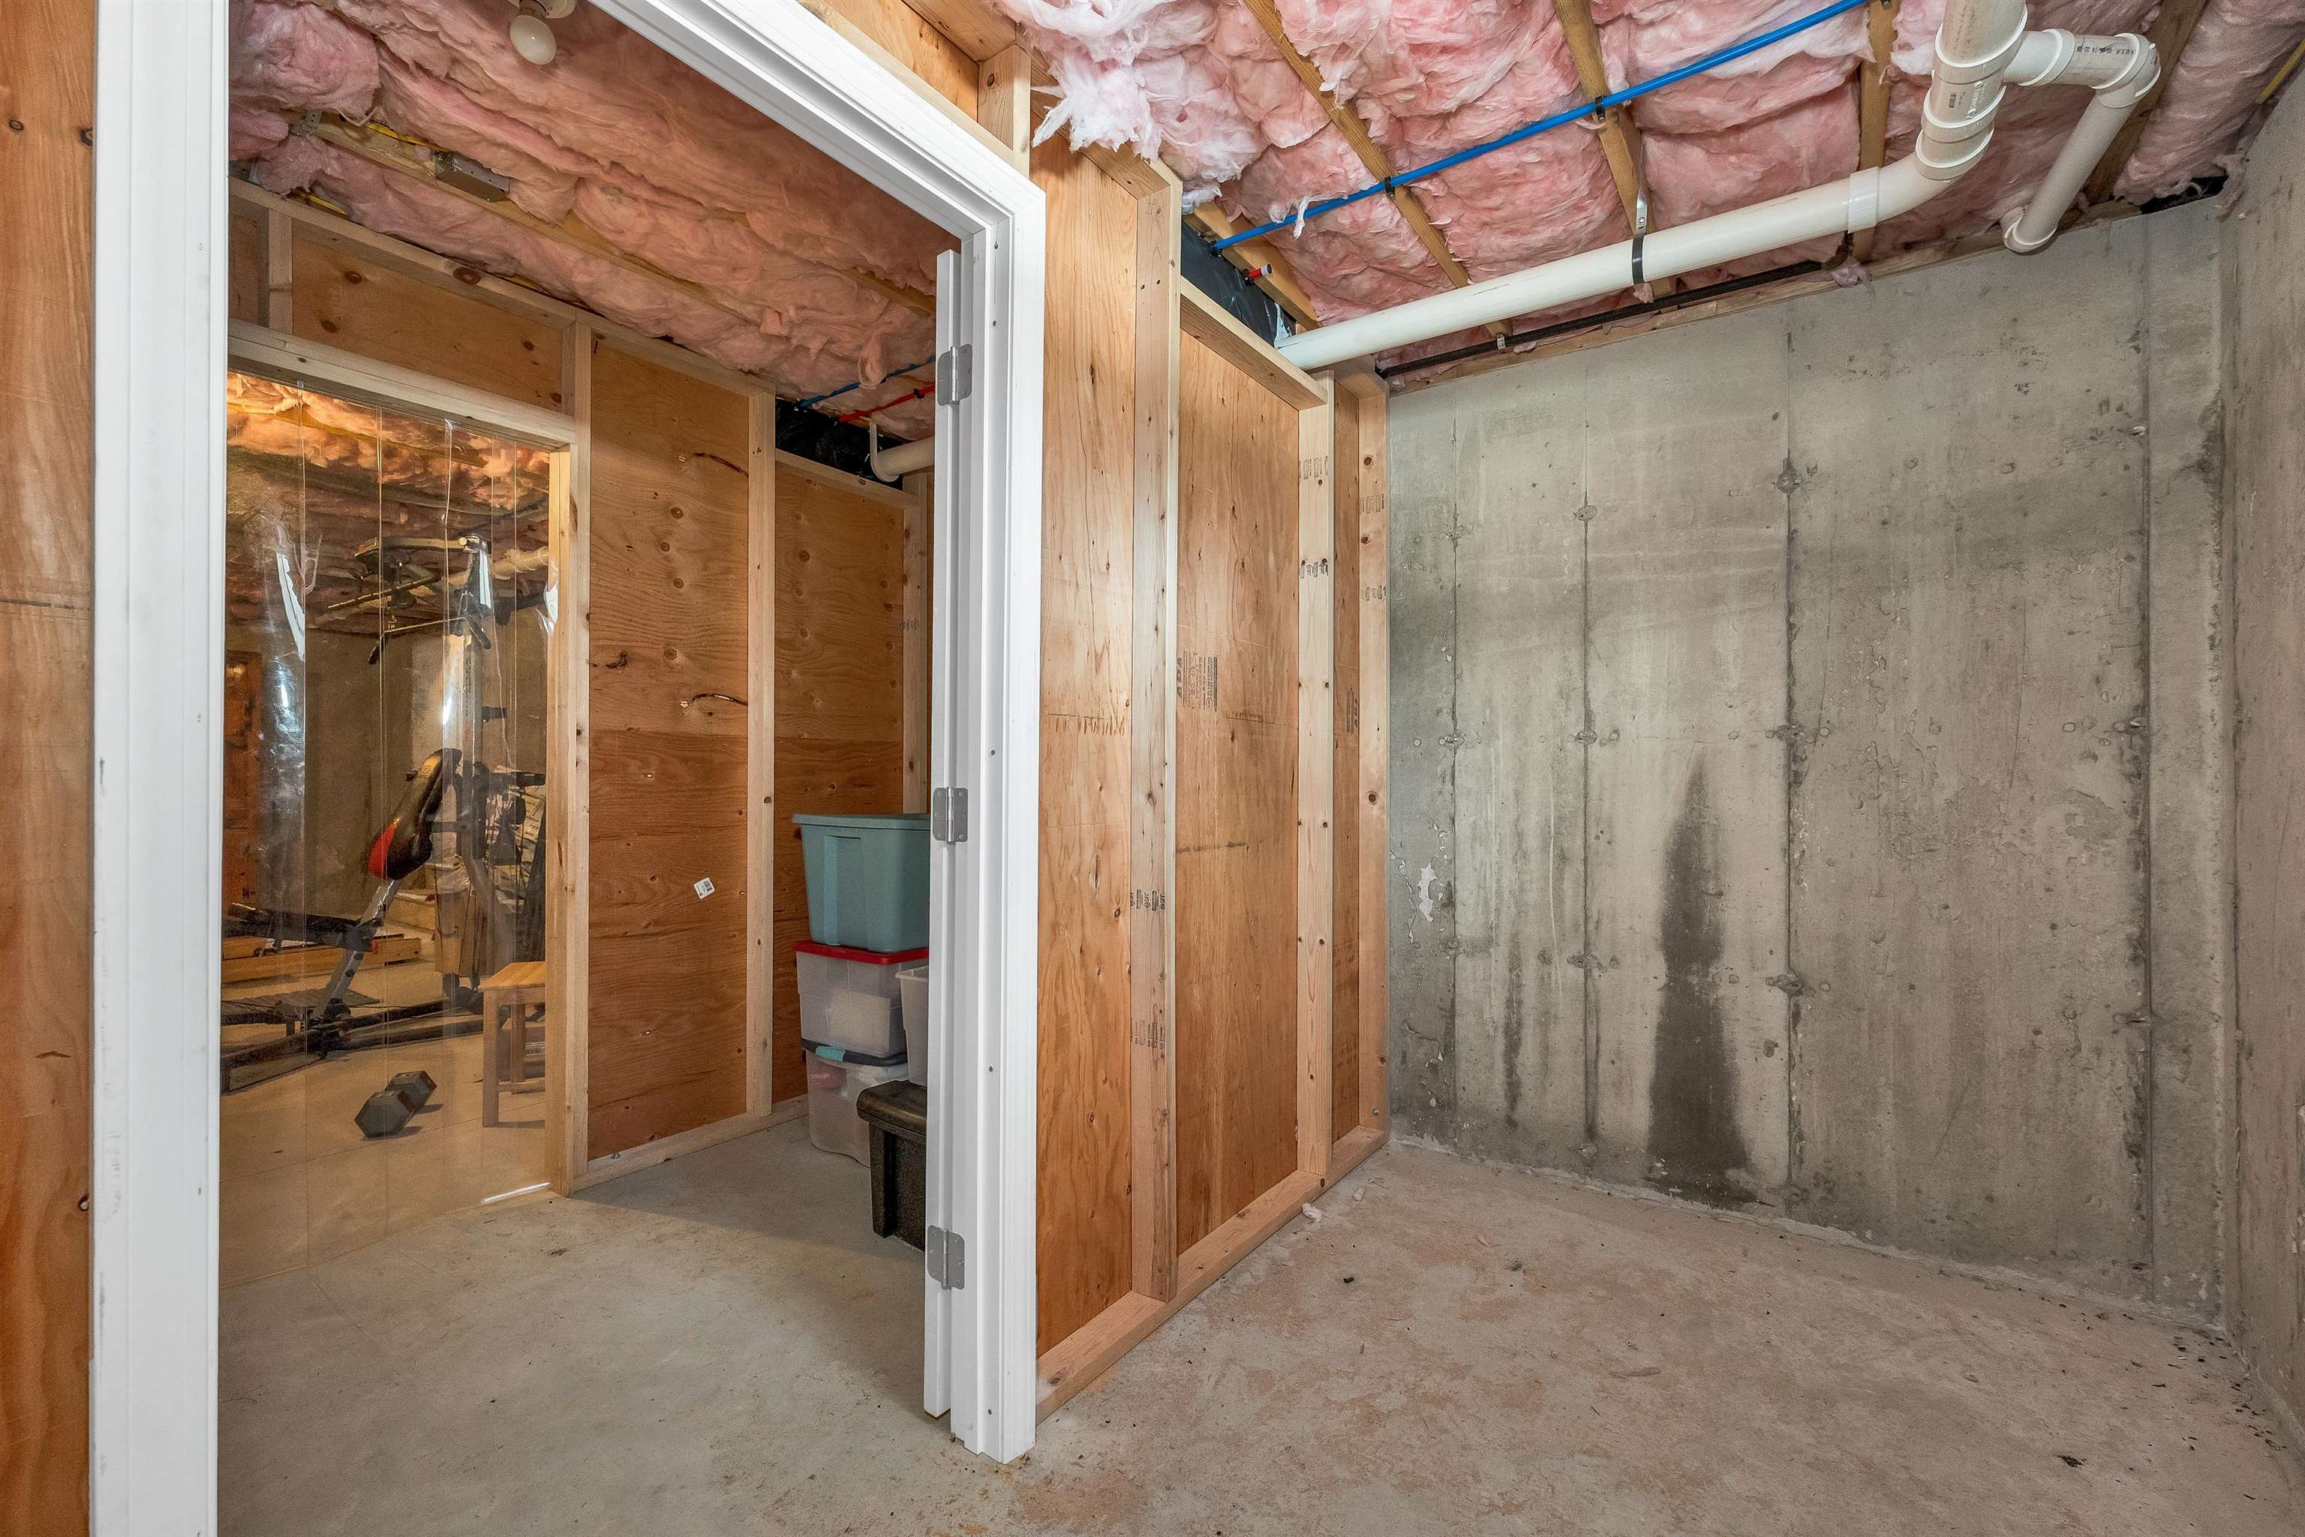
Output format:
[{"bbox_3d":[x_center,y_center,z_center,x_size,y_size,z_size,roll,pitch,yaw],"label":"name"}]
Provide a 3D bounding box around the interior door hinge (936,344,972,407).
[{"bbox_3d":[-0.347,-0.684,1.555,0.090,0.093,0.014,0,0,36],"label":"interior door hinge"}]

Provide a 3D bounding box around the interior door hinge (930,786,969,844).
[{"bbox_3d":[-0.353,0.081,1.554,0.090,0.093,0.014,0,0,36],"label":"interior door hinge"}]

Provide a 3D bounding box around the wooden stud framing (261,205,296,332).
[{"bbox_3d":[-1.929,-1.080,1.976,0.089,0.262,0.038,0,0,36],"label":"wooden stud framing"}]

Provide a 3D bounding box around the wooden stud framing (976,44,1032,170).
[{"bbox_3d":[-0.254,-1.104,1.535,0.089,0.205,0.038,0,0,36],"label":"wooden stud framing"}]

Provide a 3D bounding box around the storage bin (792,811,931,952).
[{"bbox_3d":[-0.728,0.336,2.860,0.470,0.385,0.600,0,0,36],"label":"storage bin"}]

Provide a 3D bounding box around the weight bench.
[{"bbox_3d":[-3.270,0.540,3.470,0.460,1.220,1.150,0,0,12],"label":"weight bench"}]

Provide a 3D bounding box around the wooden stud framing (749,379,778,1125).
[{"bbox_3d":[-1.258,-0.041,2.884,0.089,2.300,0.038,0,0,36],"label":"wooden stud framing"}]

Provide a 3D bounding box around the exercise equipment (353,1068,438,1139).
[{"bbox_3d":[-2.458,1.085,2.922,0.138,0.120,0.290,0,0,-25],"label":"exercise equipment"}]

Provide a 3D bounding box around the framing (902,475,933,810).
[{"bbox_3d":[-0.892,0.003,3.380,0.089,2.220,0.038,0,0,36],"label":"framing"}]

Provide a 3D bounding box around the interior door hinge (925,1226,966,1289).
[{"bbox_3d":[-0.358,0.850,1.553,0.090,0.093,0.014,0,0,36],"label":"interior door hinge"}]

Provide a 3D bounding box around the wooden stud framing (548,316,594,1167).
[{"bbox_3d":[-1.586,-0.028,2.445,0.100,2.345,0.060,0,0,36],"label":"wooden stud framing"}]

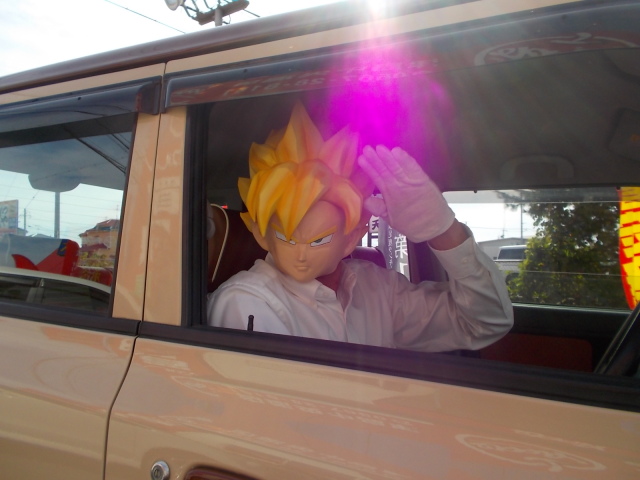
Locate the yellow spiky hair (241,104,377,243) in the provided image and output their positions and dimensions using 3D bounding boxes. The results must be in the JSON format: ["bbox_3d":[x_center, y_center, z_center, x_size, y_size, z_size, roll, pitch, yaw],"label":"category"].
[{"bbox_3d":[-0.030,-0.140,1.130,0.270,0.280,0.270,0,10,6],"label":"yellow spiky hair"}]

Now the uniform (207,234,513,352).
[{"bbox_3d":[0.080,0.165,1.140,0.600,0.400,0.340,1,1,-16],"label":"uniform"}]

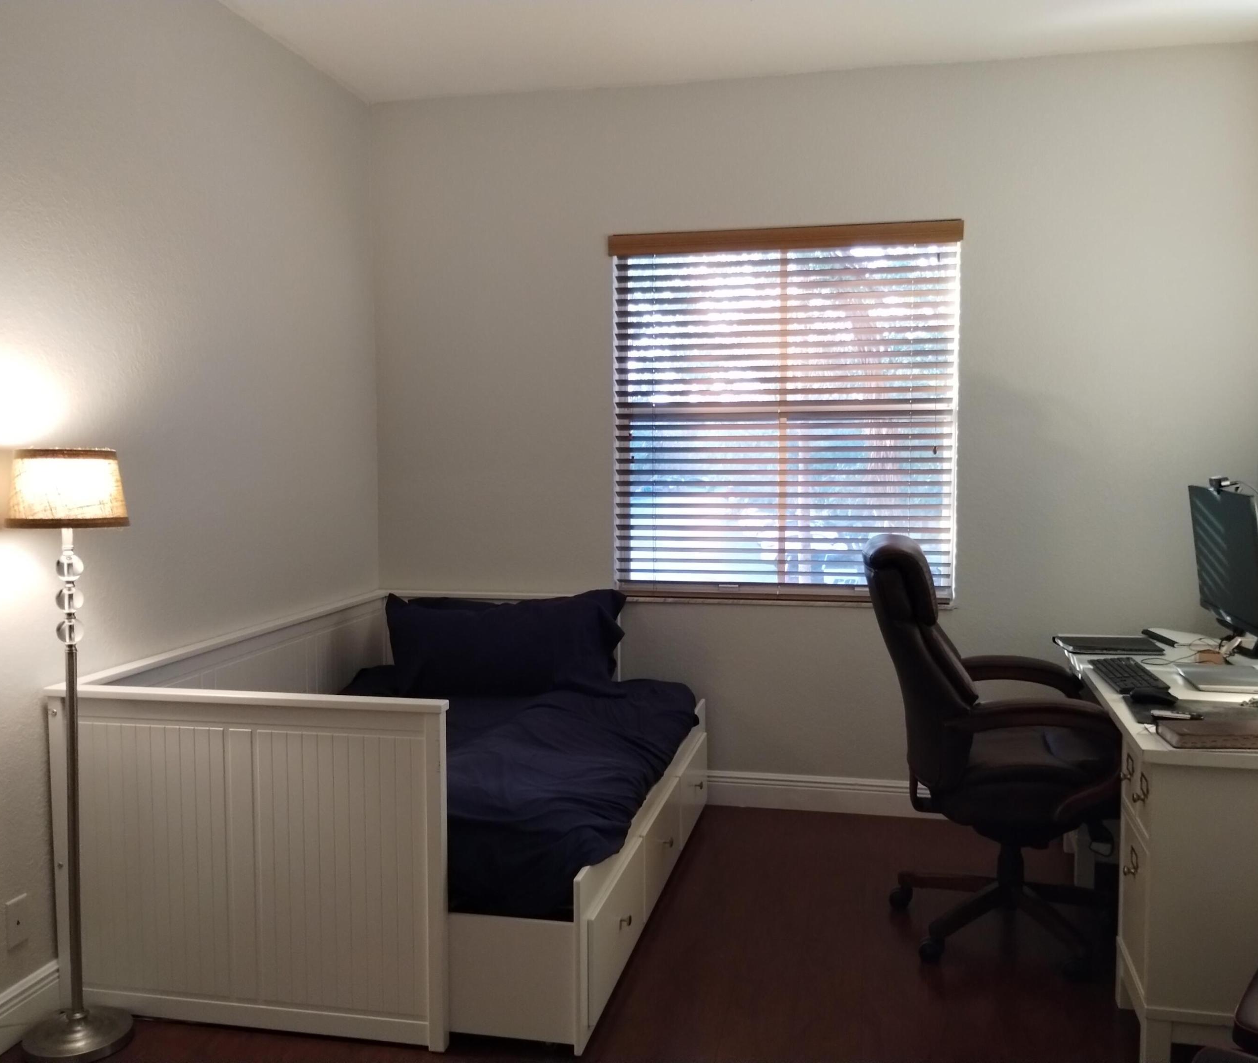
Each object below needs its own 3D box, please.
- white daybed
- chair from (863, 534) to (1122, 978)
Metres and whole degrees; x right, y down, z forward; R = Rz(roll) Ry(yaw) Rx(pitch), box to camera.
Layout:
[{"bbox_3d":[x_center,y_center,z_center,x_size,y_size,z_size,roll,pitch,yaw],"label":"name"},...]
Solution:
[{"bbox_3d":[-0.556,0.739,3.686,1.375,0.830,1.985,1,4,12],"label":"white daybed"},{"bbox_3d":[1.075,0.594,3.299,0.760,1.160,0.690,0,4,4],"label":"chair"}]

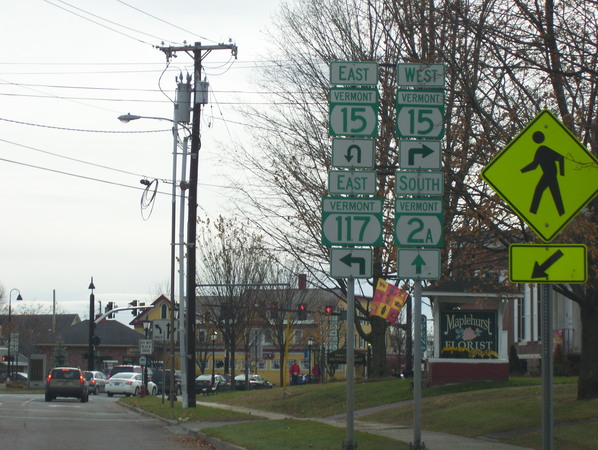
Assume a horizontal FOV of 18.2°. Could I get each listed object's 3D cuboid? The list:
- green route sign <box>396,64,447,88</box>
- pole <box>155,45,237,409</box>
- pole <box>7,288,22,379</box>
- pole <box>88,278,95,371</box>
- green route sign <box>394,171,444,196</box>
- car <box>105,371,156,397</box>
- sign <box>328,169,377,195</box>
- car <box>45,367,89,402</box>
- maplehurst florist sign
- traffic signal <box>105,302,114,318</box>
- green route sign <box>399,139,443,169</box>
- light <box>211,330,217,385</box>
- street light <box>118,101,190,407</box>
[{"bbox_3d":[1.541,-1.896,23.583,0.610,0.305,0.030,1,-5,-5],"label":"green route sign"},{"bbox_3d":[-3.270,-0.041,58.767,2.550,11.544,0.600,-1,-5,18],"label":"pole"},{"bbox_3d":[-19.857,7.819,131.000,1.020,6.700,0.420,1,-5,-6],"label":"pole"},{"bbox_3d":[-13.366,7.096,120.500,0.400,7.400,0.400,2,-5,-8],"label":"pole"},{"bbox_3d":[1.531,-0.521,23.600,0.610,0.305,0.030,1,-5,-7],"label":"green route sign"},{"bbox_3d":[-10.039,9.609,112.500,1.820,1.470,4.840,0,-5,14],"label":"car"},{"bbox_3d":[0.675,-0.526,23.400,0.610,0.305,0.030,1,-5,-1],"label":"sign"},{"bbox_3d":[-10.460,7.230,84.600,1.860,1.570,4.700,1,-5,-5],"label":"car"},{"bbox_3d":[4.290,2.755,47.000,1.470,1.210,0.100,1,-5,-8],"label":"maplehurst florist sign"},{"bbox_3d":[-12.376,5.597,122.000,0.480,1.070,0.360,0,-5,12],"label":"traffic signal"},{"bbox_3d":[1.525,-0.887,23.503,0.533,0.381,0.030,1,-5,-5],"label":"green route sign"},{"bbox_3d":[-6.271,9.809,137.000,0.400,4.150,0.400,1,-5,-7],"label":"light"},{"bbox_3d":[-4.406,0.935,58.686,2.250,9.523,0.400,1,-5,-6],"label":"street light"}]

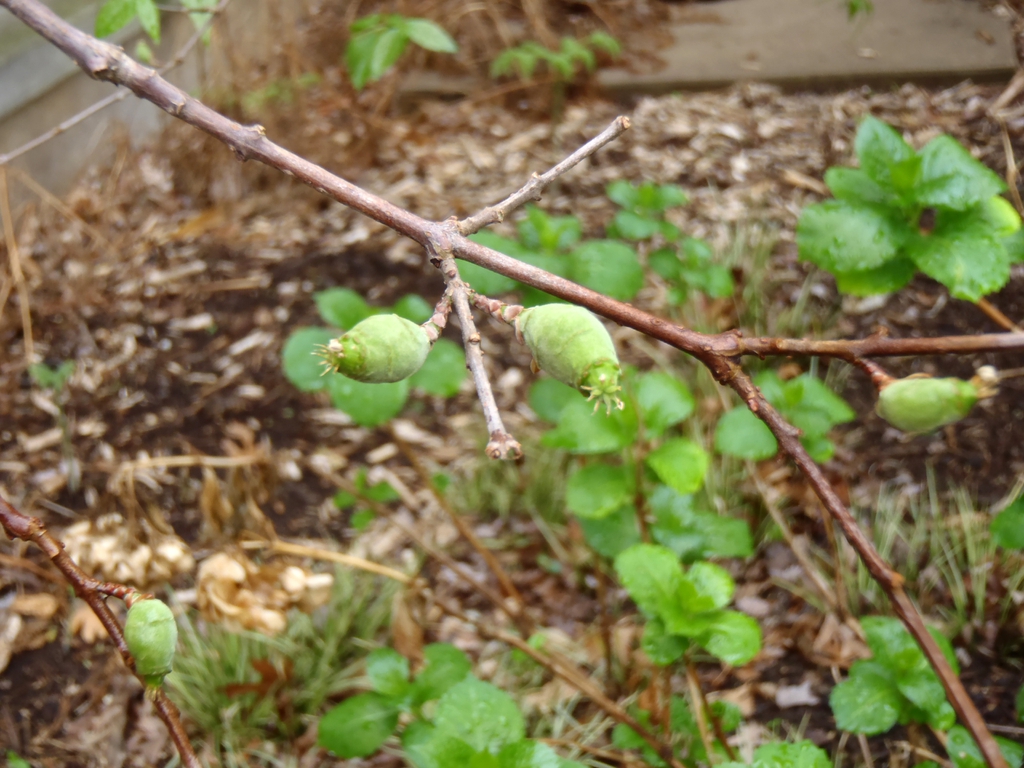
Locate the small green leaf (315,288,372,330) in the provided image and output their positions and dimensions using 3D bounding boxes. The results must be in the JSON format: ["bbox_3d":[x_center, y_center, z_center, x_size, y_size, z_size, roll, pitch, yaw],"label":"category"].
[{"bbox_3d":[-0.127,-0.056,1.250,0.044,0.014,0.035,0,38,0],"label":"small green leaf"}]

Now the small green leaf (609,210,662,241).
[{"bbox_3d":[0.123,-0.158,1.650,0.054,0.012,0.040,-18,44,-19],"label":"small green leaf"}]

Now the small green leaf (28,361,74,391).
[{"bbox_3d":[-0.345,-0.006,1.240,0.034,0.016,0.016,0,38,0],"label":"small green leaf"}]

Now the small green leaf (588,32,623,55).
[{"bbox_3d":[0.091,-0.335,1.630,0.041,0.009,0.029,35,62,22],"label":"small green leaf"}]

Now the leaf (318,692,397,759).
[{"bbox_3d":[-0.091,0.206,1.000,0.053,0.012,0.040,-24,56,-18],"label":"leaf"}]

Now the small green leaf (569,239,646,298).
[{"bbox_3d":[0.076,-0.091,1.330,0.061,0.024,0.050,0,38,0],"label":"small green leaf"}]

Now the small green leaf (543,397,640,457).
[{"bbox_3d":[0.053,0.027,1.130,0.070,0.015,0.047,-24,56,-18],"label":"small green leaf"}]

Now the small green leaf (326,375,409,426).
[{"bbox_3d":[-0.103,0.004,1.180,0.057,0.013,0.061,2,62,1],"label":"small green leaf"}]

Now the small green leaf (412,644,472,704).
[{"bbox_3d":[-0.042,0.175,1.000,0.033,0.010,0.046,25,50,23],"label":"small green leaf"}]

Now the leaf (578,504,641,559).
[{"bbox_3d":[0.069,0.104,1.170,0.044,0.017,0.039,0,38,0],"label":"leaf"}]

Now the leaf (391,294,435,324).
[{"bbox_3d":[-0.073,-0.053,1.210,0.030,0.008,0.038,20,48,19],"label":"leaf"}]

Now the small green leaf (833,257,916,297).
[{"bbox_3d":[0.320,-0.100,1.460,0.074,0.014,0.051,-14,53,-4],"label":"small green leaf"}]

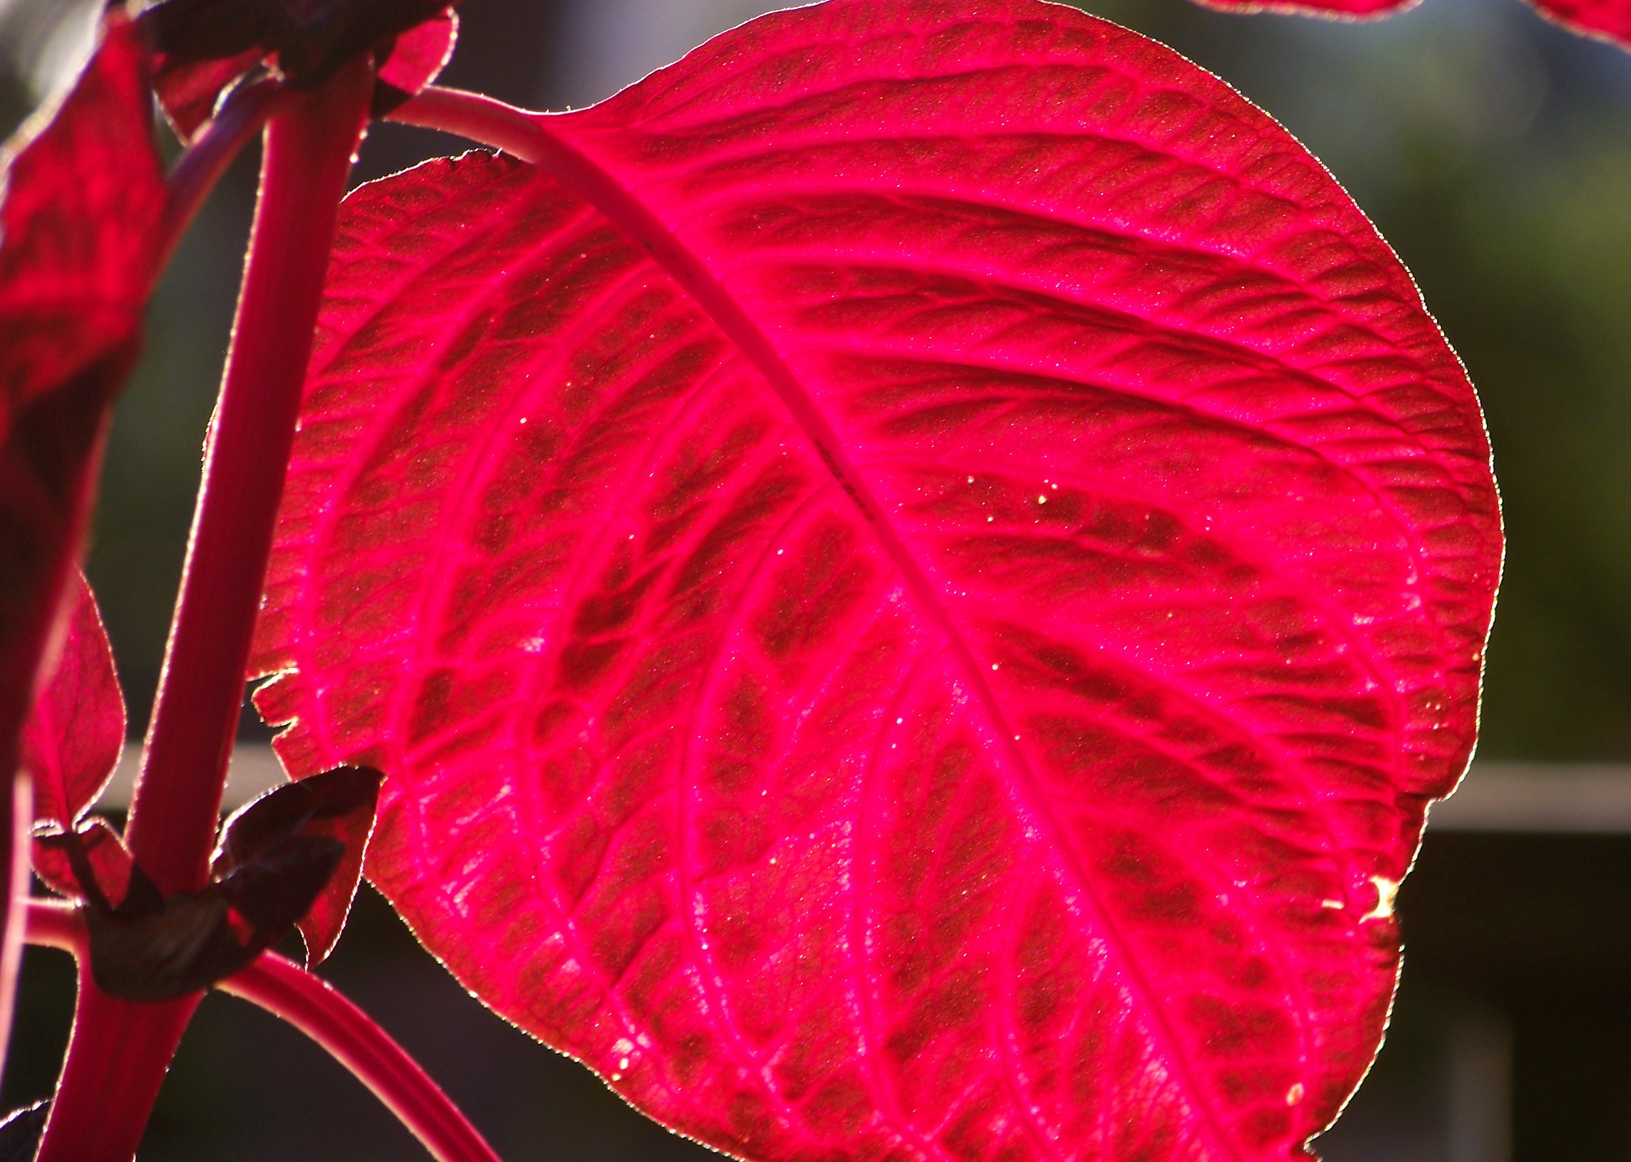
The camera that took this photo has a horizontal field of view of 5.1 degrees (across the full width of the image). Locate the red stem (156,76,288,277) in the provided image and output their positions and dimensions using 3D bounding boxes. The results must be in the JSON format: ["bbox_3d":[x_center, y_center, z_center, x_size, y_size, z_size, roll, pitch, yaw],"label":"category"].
[{"bbox_3d":[-0.032,-0.022,0.998,0.002,0.013,0.002,32,-20,0],"label":"red stem"}]

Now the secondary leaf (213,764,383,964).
[{"bbox_3d":[-0.028,0.015,1.000,0.009,0.011,0.006,0,6,0],"label":"secondary leaf"}]

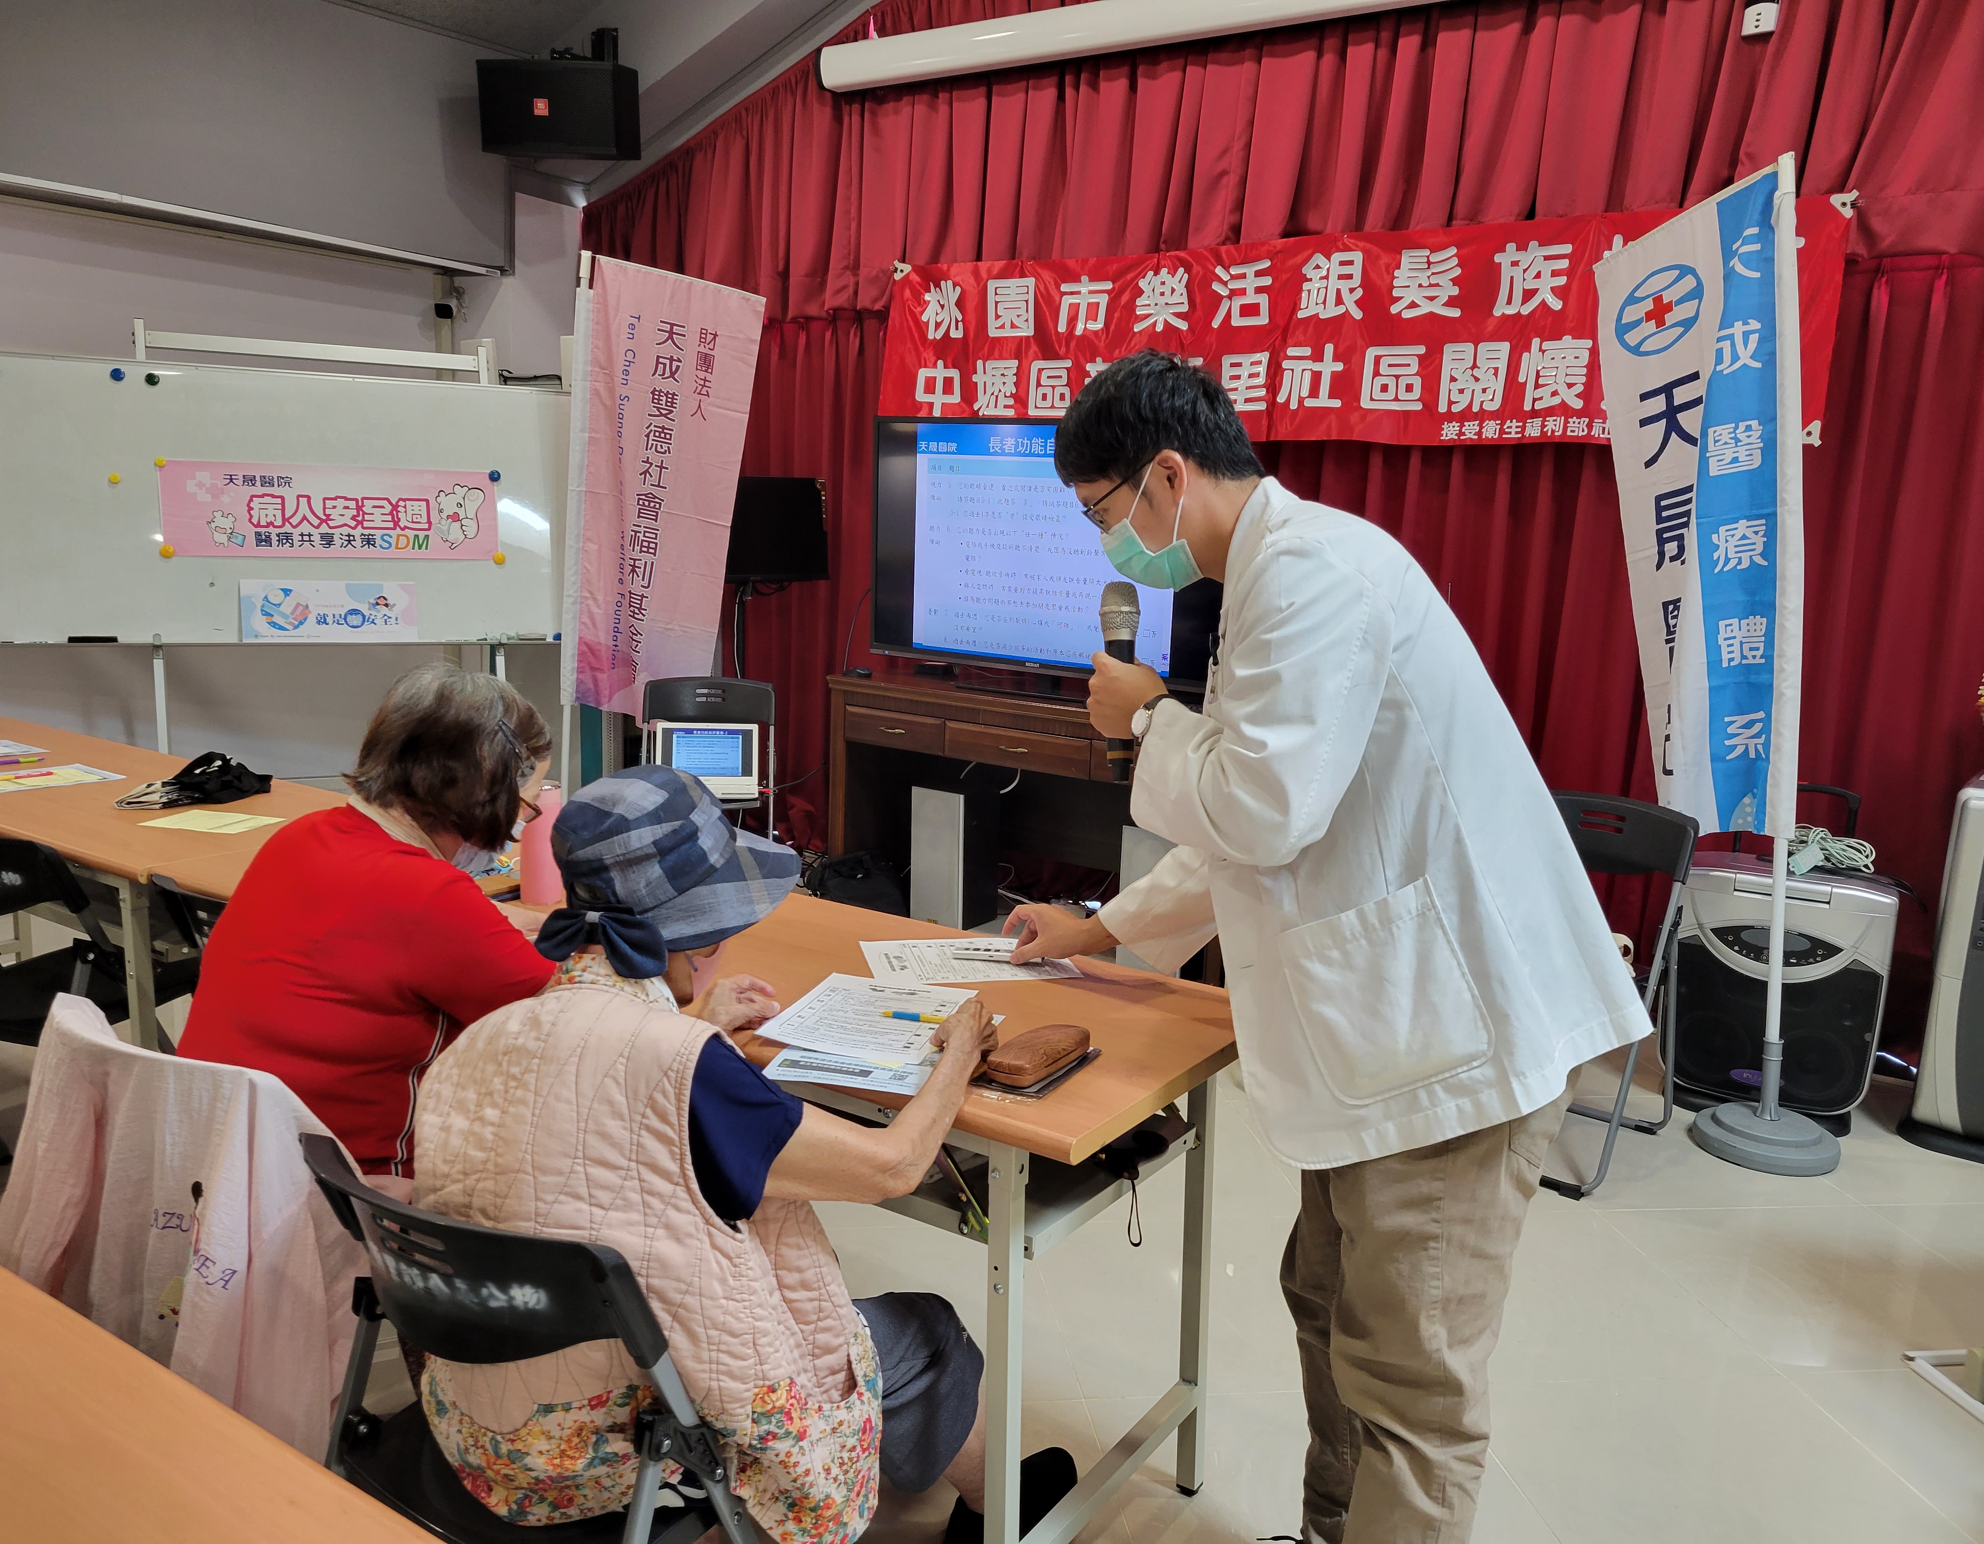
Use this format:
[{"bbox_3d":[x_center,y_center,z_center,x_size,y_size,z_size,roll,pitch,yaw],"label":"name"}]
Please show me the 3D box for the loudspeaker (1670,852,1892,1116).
[{"bbox_3d":[2.002,0.543,3.914,0.460,0.560,0.340,8,11,34],"label":"loudspeaker"}]

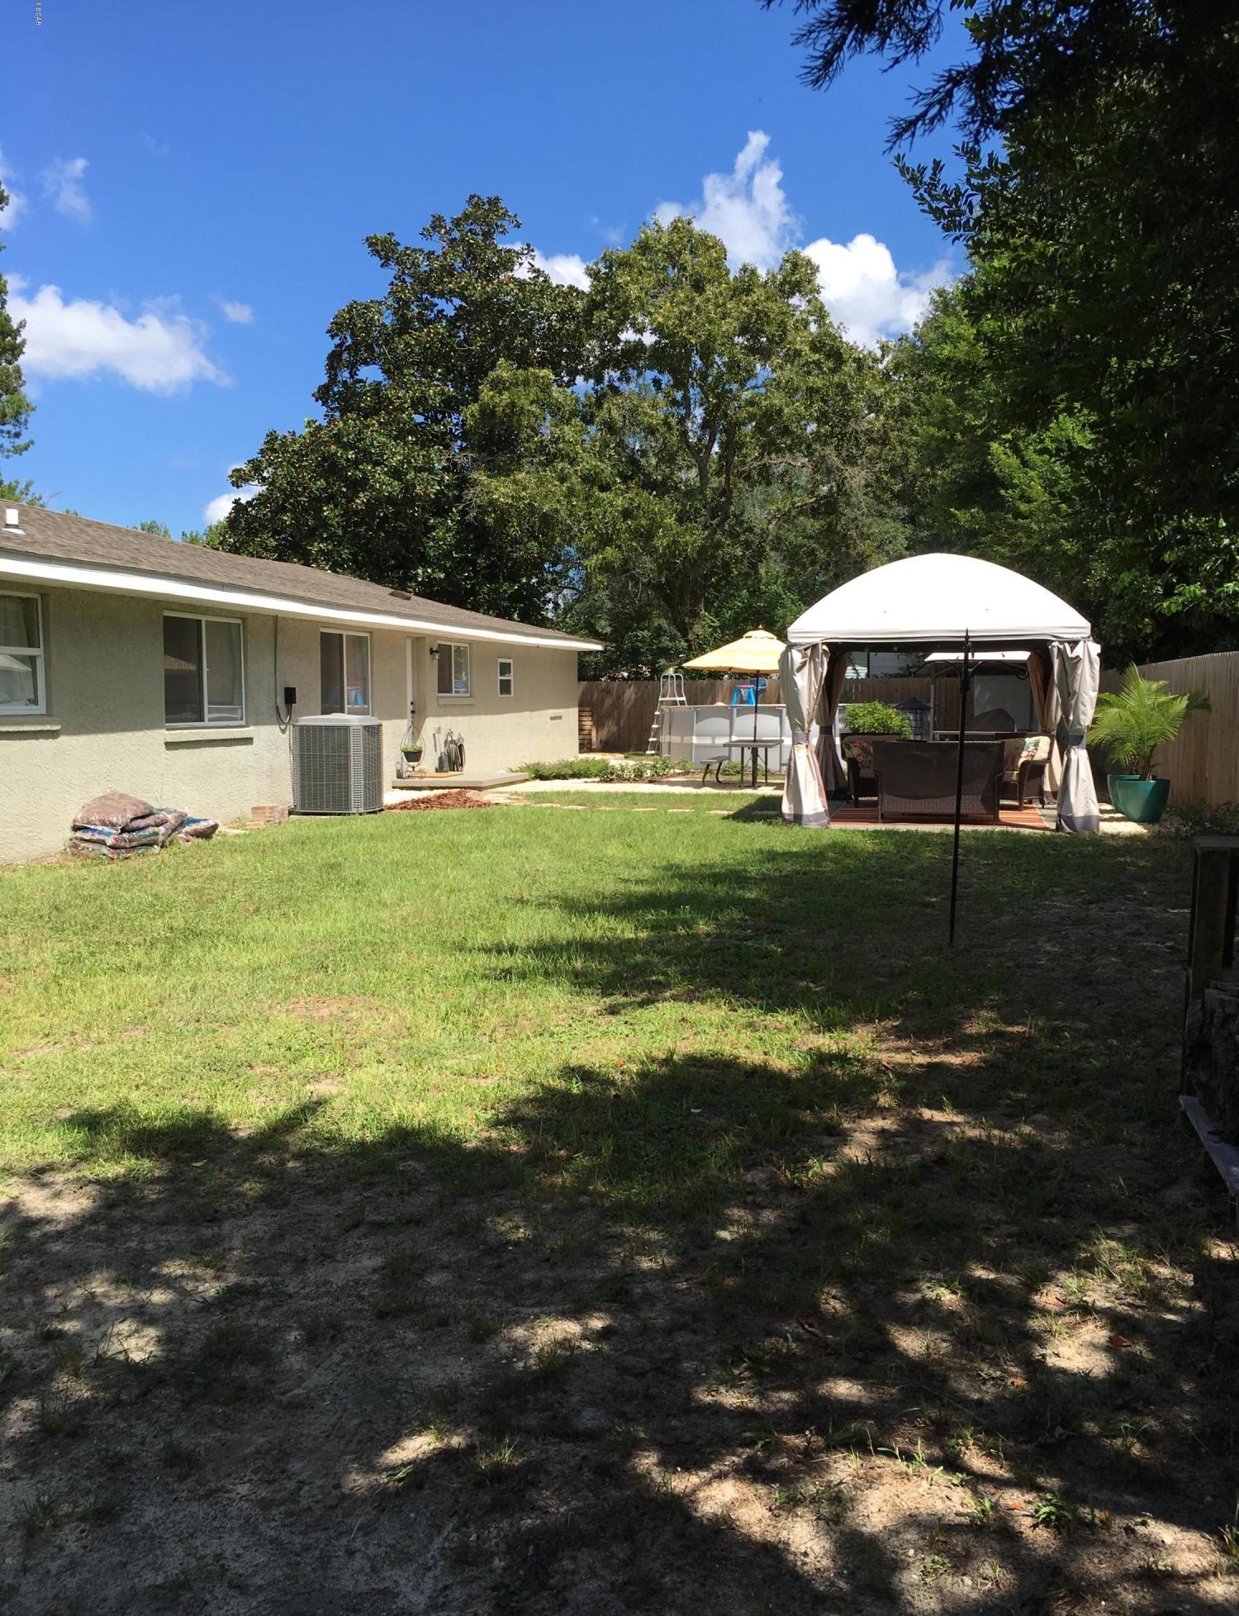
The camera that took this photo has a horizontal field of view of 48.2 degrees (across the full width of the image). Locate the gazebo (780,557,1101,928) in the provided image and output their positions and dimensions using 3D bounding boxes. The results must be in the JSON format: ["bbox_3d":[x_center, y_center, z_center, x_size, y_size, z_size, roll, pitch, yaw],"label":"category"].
[{"bbox_3d":[3.550,-1.353,15.541,3.150,2.900,3.500,1,5,14],"label":"gazebo"}]

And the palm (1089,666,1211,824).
[{"bbox_3d":[5.770,-0.705,15.043,1.250,1.690,1.200,1,5,14],"label":"palm"}]

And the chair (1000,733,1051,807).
[{"bbox_3d":[4.730,-0.460,16.940,0.740,0.890,0.800,4,6,37],"label":"chair"}]

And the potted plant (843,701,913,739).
[{"bbox_3d":[3.730,-0.860,19.994,0.960,1.330,0.920,1,5,14],"label":"potted plant"}]

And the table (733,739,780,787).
[{"bbox_3d":[2.103,-0.665,21.364,0.780,0.670,0.900,1,5,14],"label":"table"}]

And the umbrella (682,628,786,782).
[{"bbox_3d":[2.133,-1.552,21.291,2.380,2.450,2.380,3,5,14],"label":"umbrella"}]

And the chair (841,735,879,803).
[{"bbox_3d":[3.200,-0.479,17.169,0.740,0.890,0.800,0,5,-2],"label":"chair"}]

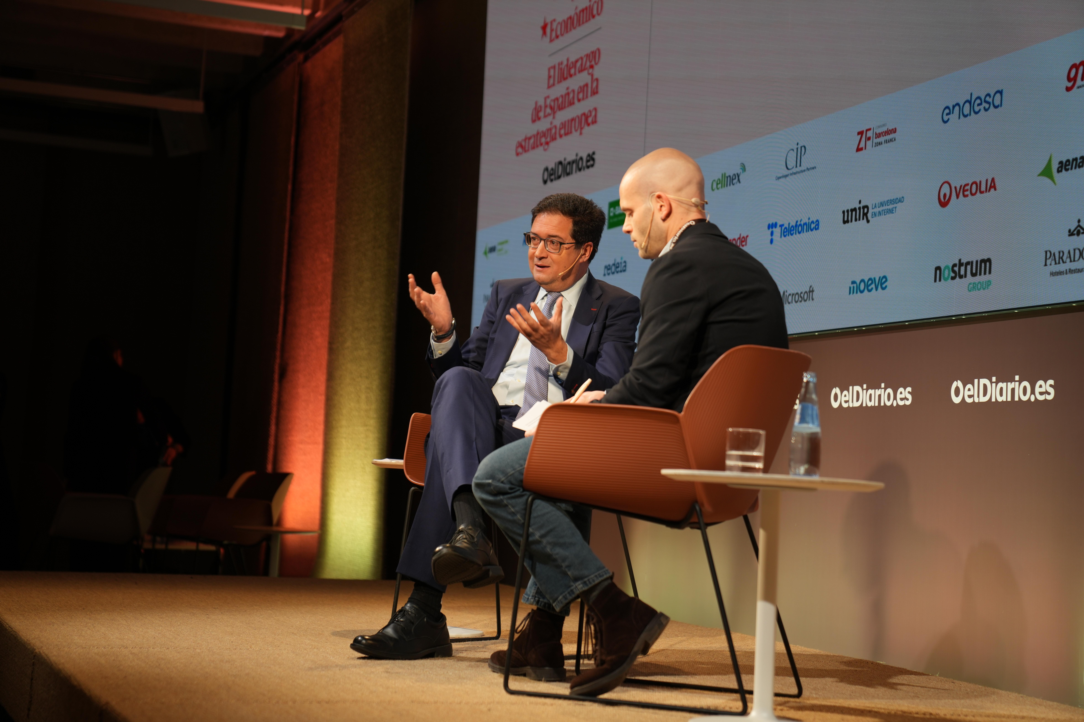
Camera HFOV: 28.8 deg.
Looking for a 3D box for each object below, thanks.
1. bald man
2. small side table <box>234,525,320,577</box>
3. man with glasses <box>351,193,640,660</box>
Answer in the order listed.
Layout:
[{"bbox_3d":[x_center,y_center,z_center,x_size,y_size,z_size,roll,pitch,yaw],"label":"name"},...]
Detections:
[{"bbox_3d":[0.207,0.130,4.821,0.770,1.234,0.540,1,-4,24],"label":"bald man"},{"bbox_3d":[-1.365,1.121,10.850,0.455,0.500,0.455,3,-3,0],"label":"small side table"},{"bbox_3d":[-0.063,0.152,5.540,0.550,1.244,0.810,1,-4,27],"label":"man with glasses"}]

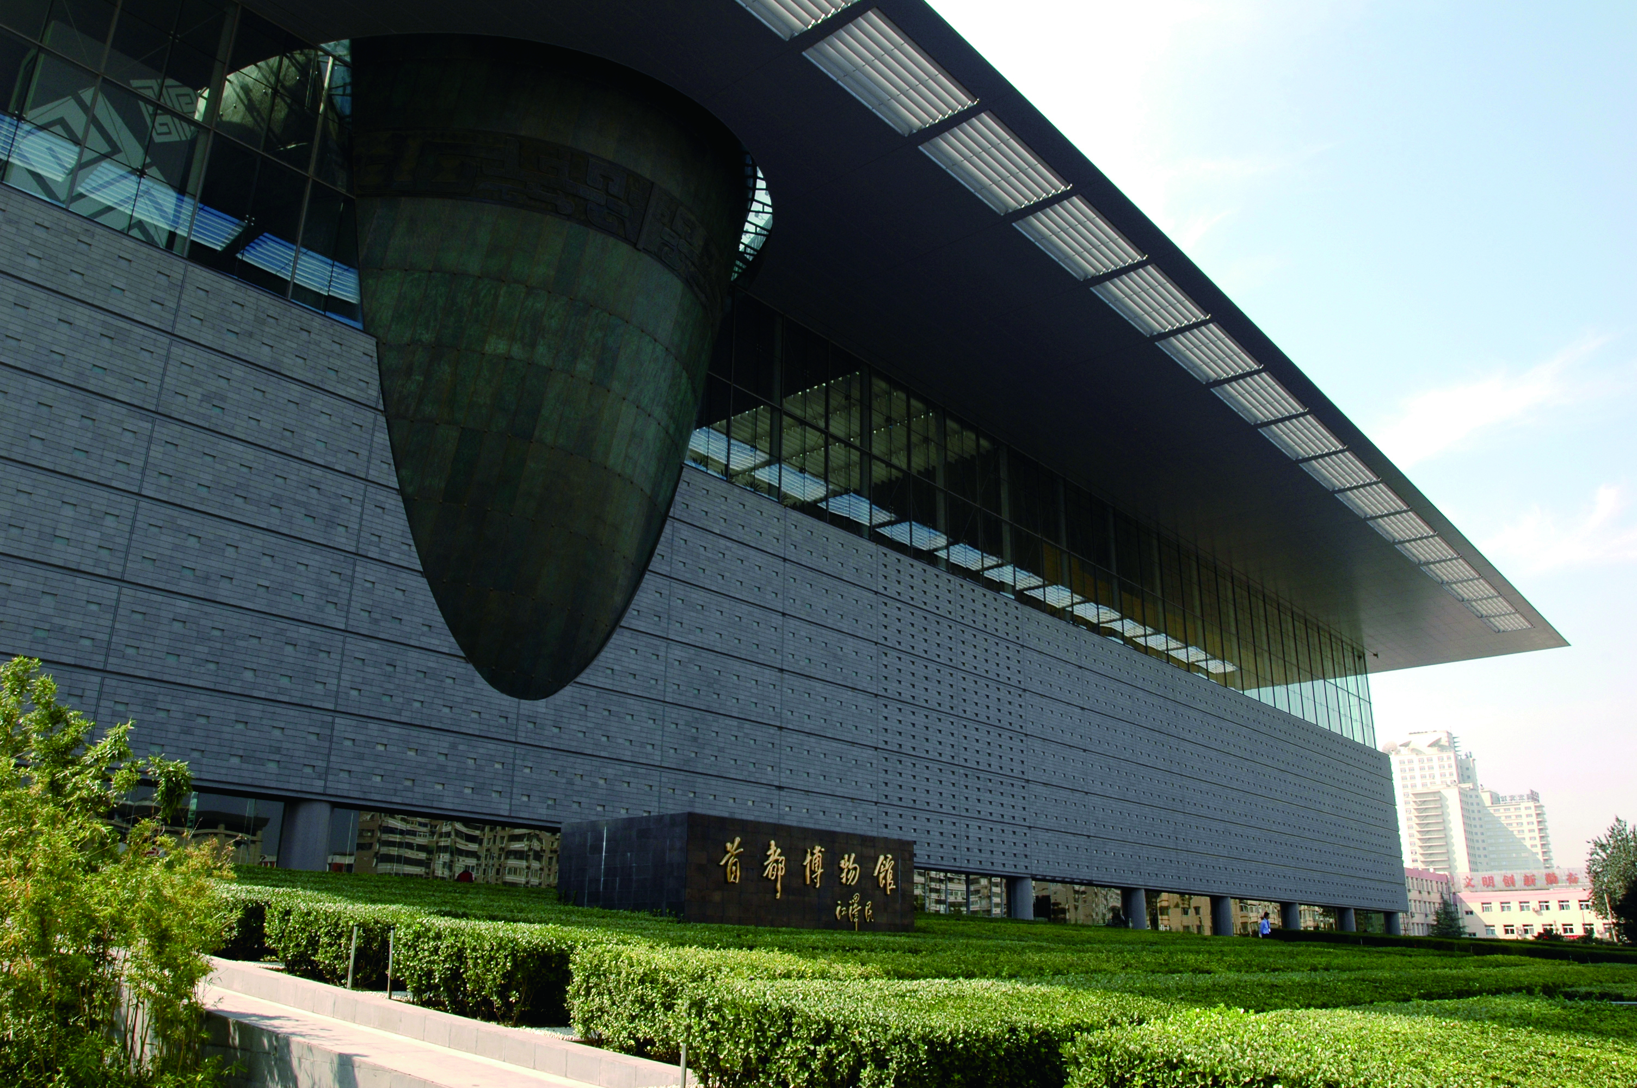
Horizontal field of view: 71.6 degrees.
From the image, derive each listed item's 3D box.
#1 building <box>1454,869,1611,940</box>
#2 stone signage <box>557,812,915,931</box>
[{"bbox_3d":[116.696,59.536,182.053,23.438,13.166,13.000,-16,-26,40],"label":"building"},{"bbox_3d":[-1.825,8.357,27.574,4.532,2.562,7.733,-16,-26,40],"label":"stone signage"}]

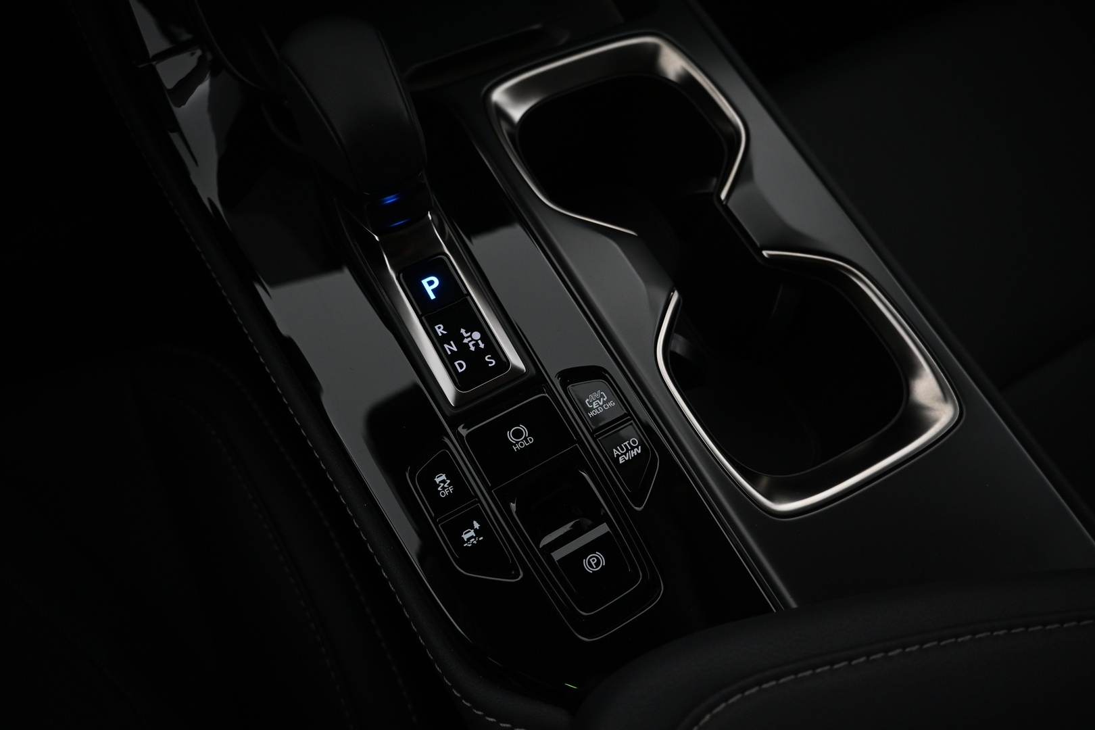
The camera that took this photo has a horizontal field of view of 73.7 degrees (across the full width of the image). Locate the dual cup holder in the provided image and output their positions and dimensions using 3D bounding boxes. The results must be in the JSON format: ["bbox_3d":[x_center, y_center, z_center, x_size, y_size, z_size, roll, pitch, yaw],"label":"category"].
[{"bbox_3d":[0.068,-0.038,0.367,0.103,0.082,0.232,-26,74,-18],"label":"dual cup holder"}]

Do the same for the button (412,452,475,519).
[{"bbox_3d":[-0.040,0.046,0.277,0.017,0.006,0.022,-26,74,-18],"label":"button"}]

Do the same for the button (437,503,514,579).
[{"bbox_3d":[-0.026,0.068,0.269,0.017,0.006,0.029,-26,74,-18],"label":"button"}]

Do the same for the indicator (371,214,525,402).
[{"bbox_3d":[-0.044,-0.022,0.304,0.032,0.012,0.083,-26,74,-18],"label":"indicator"}]

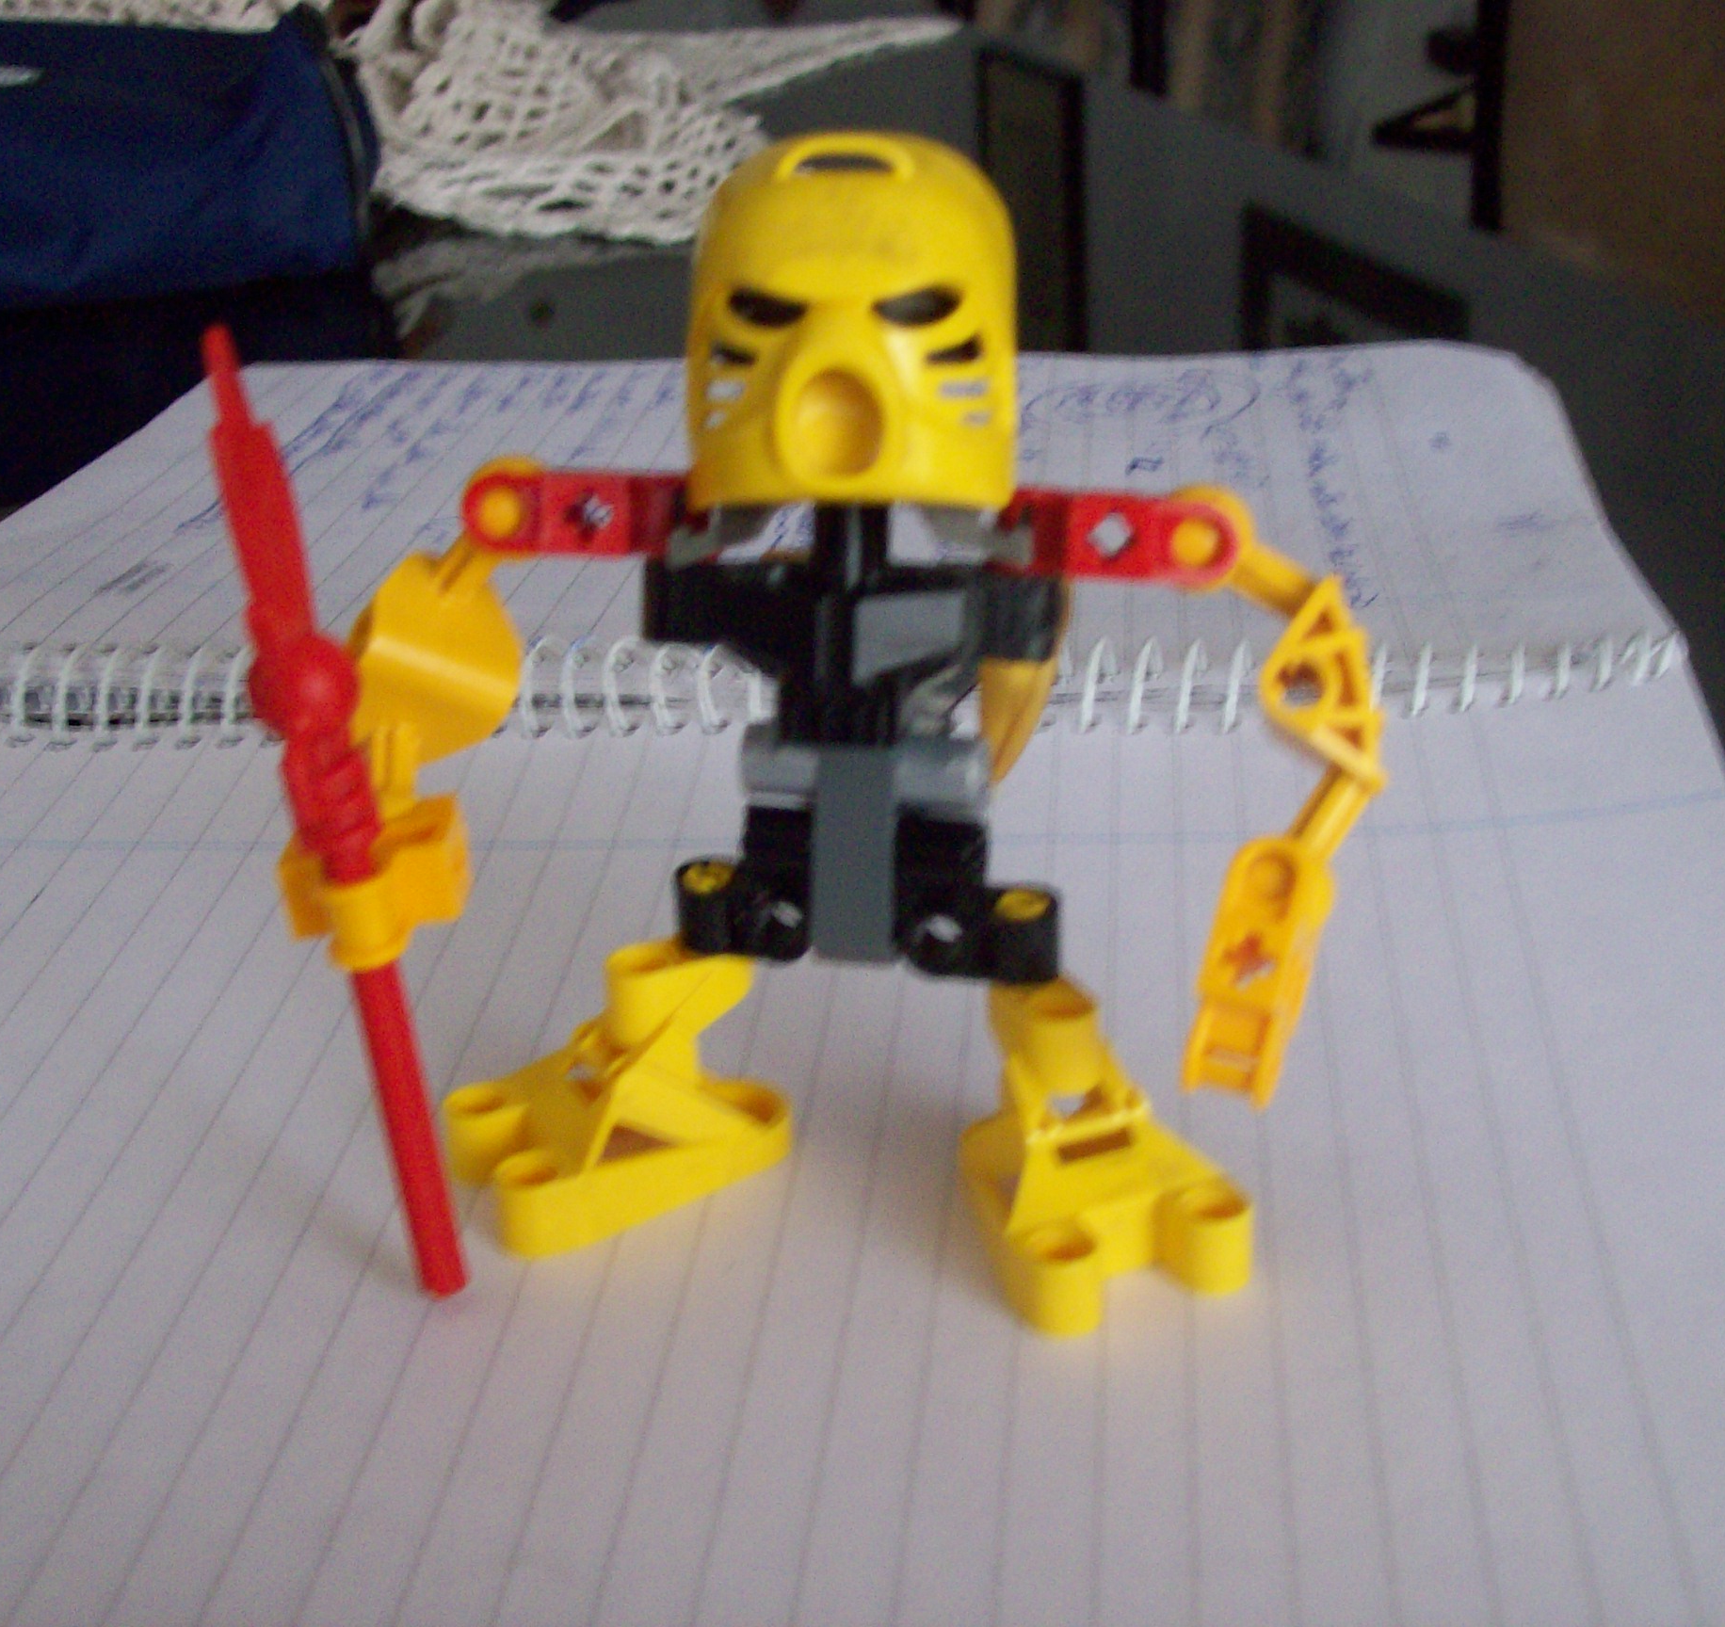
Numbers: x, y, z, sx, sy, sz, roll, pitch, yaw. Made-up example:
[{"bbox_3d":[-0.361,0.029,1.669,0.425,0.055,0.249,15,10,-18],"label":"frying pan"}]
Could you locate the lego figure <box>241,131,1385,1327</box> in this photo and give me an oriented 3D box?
[{"bbox_3d":[-0.004,-0.010,0.262,0.102,0.108,0.047,3,25,15],"label":"lego figure"}]

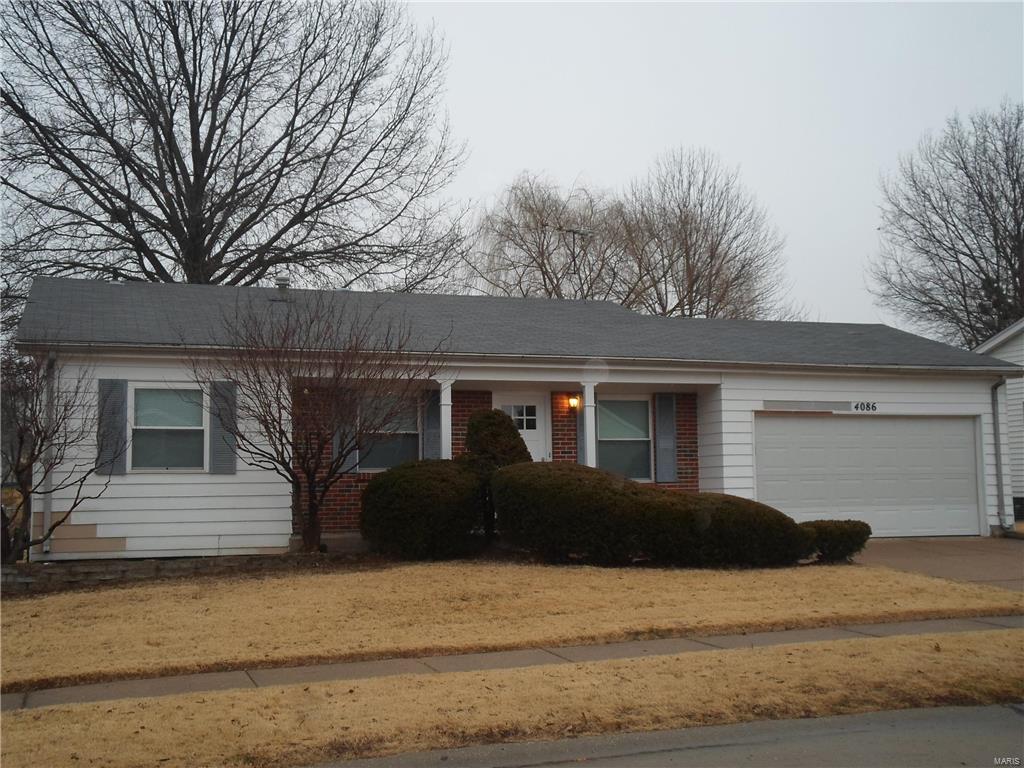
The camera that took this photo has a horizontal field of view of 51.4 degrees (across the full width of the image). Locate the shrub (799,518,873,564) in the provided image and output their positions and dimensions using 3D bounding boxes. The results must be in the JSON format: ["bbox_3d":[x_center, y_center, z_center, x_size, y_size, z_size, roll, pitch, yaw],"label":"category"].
[{"bbox_3d":[4.448,2.142,14.566,0.932,0.567,0.970,1,-5,-18],"label":"shrub"}]

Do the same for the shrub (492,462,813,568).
[{"bbox_3d":[1.940,1.711,14.244,4.511,1.330,1.650,1,-5,-18],"label":"shrub"}]

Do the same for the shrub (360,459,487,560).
[{"bbox_3d":[-1.196,1.691,14.419,1.681,1.307,1.550,1,-5,-18],"label":"shrub"}]

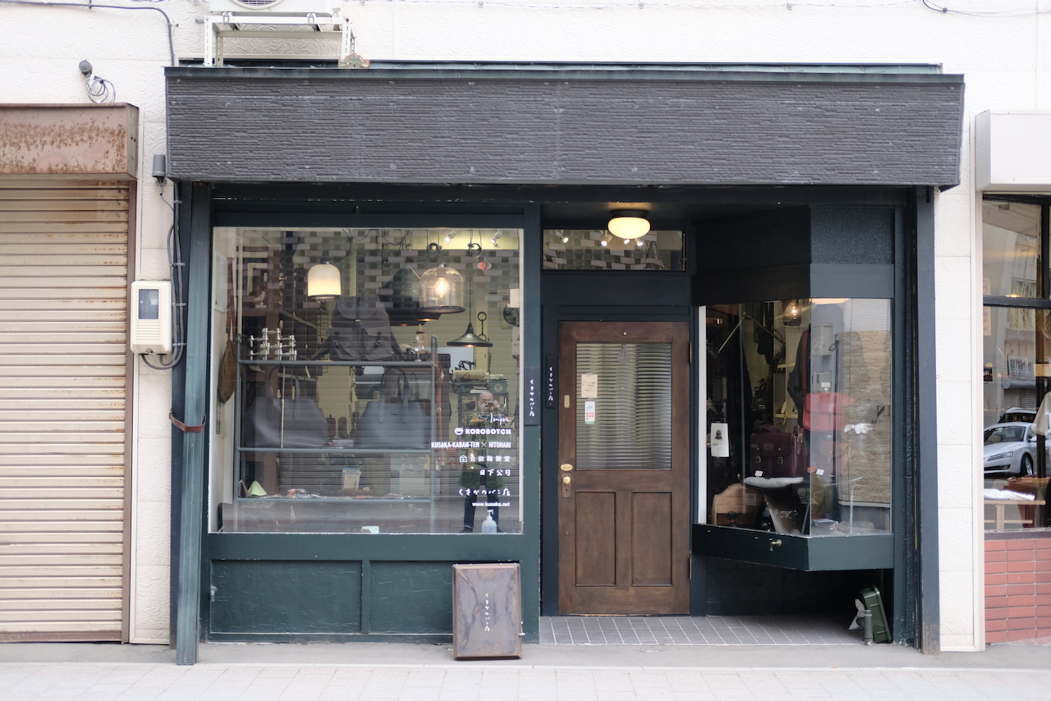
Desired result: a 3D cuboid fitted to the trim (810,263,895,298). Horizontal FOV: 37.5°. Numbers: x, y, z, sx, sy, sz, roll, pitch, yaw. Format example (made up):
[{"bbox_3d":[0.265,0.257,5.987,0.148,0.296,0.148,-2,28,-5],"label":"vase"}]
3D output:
[{"bbox_3d":[1.951,-0.419,9.273,0.542,0.203,0.040,0,-2,-8],"label":"trim"}]

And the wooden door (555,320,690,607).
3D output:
[{"bbox_3d":[0.639,0.756,10.037,0.849,1.890,0.045,0,-2,-1],"label":"wooden door"}]

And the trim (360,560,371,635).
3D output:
[{"bbox_3d":[-0.934,1.448,9.088,0.048,0.424,0.035,0,-2,-1],"label":"trim"}]

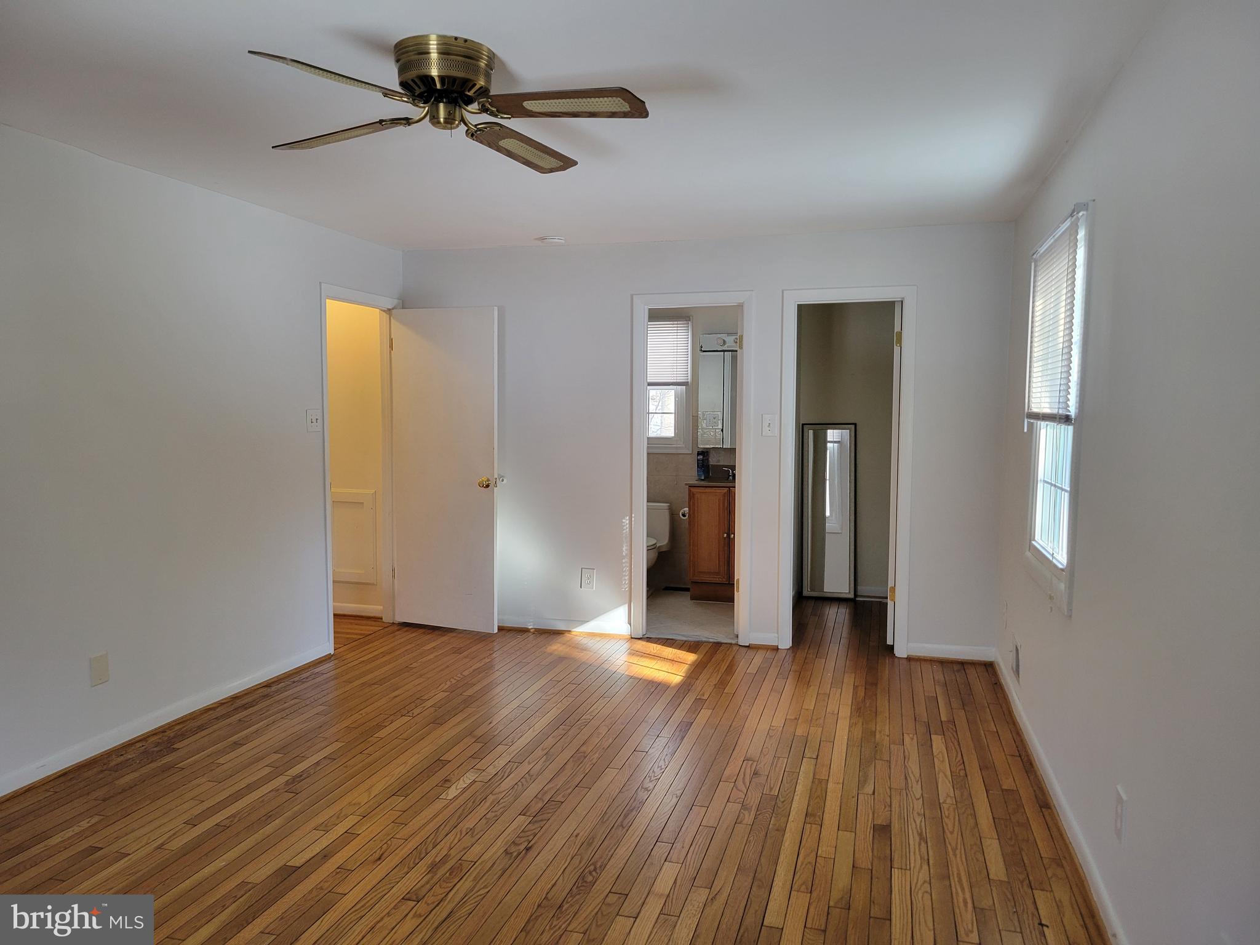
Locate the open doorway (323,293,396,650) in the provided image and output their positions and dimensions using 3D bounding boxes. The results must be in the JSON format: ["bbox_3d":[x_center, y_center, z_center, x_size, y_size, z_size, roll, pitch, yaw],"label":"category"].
[{"bbox_3d":[-1.678,-0.018,5.775,0.130,2.090,0.836,1,4,15],"label":"open doorway"}]

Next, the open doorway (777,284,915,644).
[{"bbox_3d":[1.267,0.000,5.552,0.742,2.121,0.130,1,4,15],"label":"open doorway"}]

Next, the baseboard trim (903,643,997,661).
[{"bbox_3d":[1.842,1.032,5.406,0.492,0.090,0.020,1,4,15],"label":"baseboard trim"}]

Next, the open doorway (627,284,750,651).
[{"bbox_3d":[0.384,-0.022,5.794,0.737,2.121,0.130,1,4,15],"label":"open doorway"}]

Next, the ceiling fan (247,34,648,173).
[{"bbox_3d":[-0.528,-1.078,2.692,1.270,0.220,1.270,3,5,28],"label":"ceiling fan"}]

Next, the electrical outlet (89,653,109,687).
[{"bbox_3d":[-2.167,0.807,3.871,0.010,0.120,0.078,1,4,15],"label":"electrical outlet"}]

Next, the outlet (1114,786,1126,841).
[{"bbox_3d":[1.313,0.914,2.529,0.010,0.120,0.075,1,4,15],"label":"outlet"}]

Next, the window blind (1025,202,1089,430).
[{"bbox_3d":[1.599,-0.550,3.576,0.050,0.720,0.940,1,4,15],"label":"window blind"}]

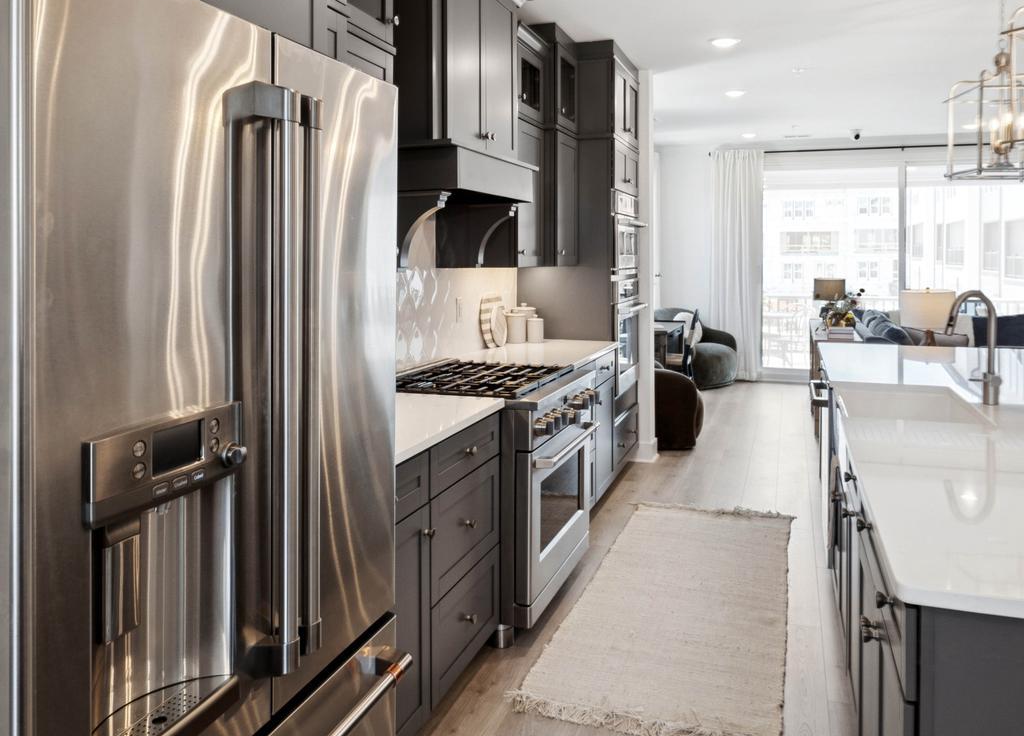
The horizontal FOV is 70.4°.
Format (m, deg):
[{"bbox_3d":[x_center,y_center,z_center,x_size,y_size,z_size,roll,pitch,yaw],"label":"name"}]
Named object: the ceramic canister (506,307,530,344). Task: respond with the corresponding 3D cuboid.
[{"bbox_3d":[0.033,-0.234,4.290,0.128,0.190,0.128,2,7,19],"label":"ceramic canister"}]

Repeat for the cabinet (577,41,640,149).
[{"bbox_3d":[0.461,-1.758,4.783,0.600,0.560,0.804,2,7,19],"label":"cabinet"}]

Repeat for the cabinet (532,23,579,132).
[{"bbox_3d":[0.140,-1.646,4.233,0.390,0.570,0.420,2,7,19],"label":"cabinet"}]

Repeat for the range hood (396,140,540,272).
[{"bbox_3d":[-0.247,-0.680,3.202,0.400,0.508,0.982,2,7,19],"label":"range hood"}]

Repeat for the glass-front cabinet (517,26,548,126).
[{"bbox_3d":[-0.035,-1.518,3.850,0.335,0.435,0.405,2,7,19],"label":"glass-front cabinet"}]

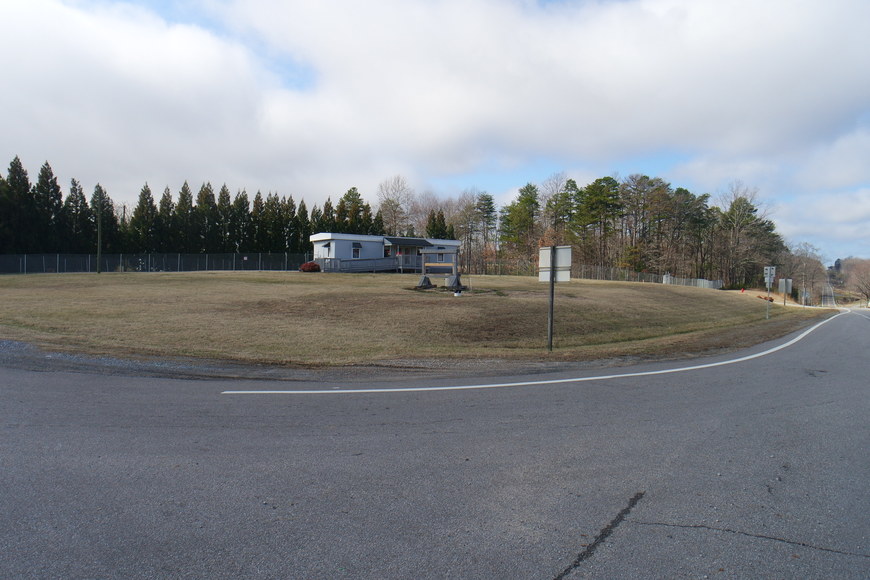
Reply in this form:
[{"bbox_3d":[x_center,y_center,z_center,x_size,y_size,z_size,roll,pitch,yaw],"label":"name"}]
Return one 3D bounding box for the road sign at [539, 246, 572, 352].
[{"bbox_3d":[2.738,0.196,13.400,0.120,2.380,0.970,1,1,-34],"label":"road sign"}]

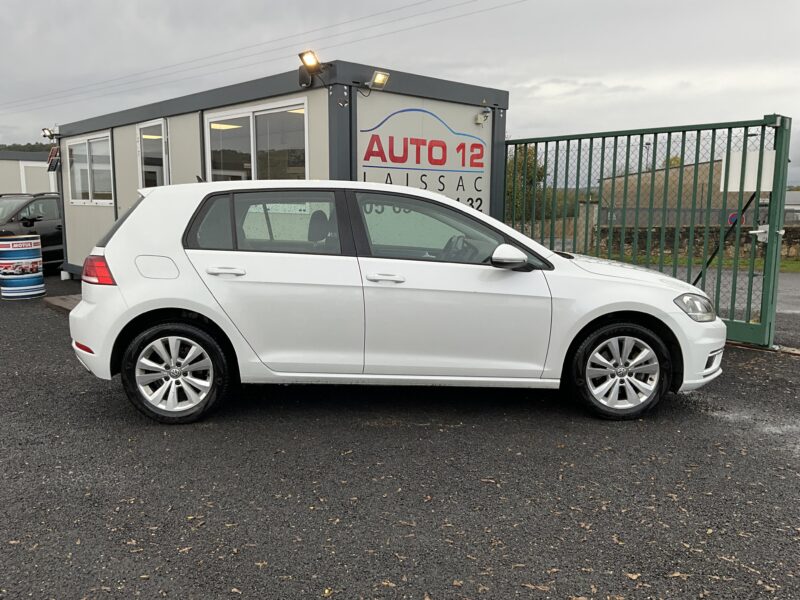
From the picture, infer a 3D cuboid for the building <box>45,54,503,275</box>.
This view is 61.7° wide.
[{"bbox_3d":[-2.376,-1.420,9.803,2.455,2.546,7.918,-8,12,-43],"label":"building"}]

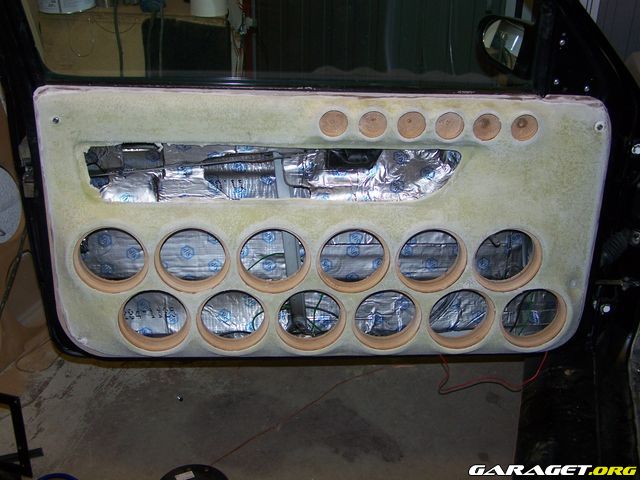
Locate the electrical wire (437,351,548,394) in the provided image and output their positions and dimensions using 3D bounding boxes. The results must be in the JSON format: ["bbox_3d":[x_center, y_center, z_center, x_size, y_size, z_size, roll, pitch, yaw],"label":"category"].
[{"bbox_3d":[0.456,0.350,2.100,0.290,0.130,0.100,-1,27,-4],"label":"electrical wire"}]

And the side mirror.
[{"bbox_3d":[0.427,-0.429,1.772,0.100,0.125,0.175,-8,28,-18],"label":"side mirror"}]

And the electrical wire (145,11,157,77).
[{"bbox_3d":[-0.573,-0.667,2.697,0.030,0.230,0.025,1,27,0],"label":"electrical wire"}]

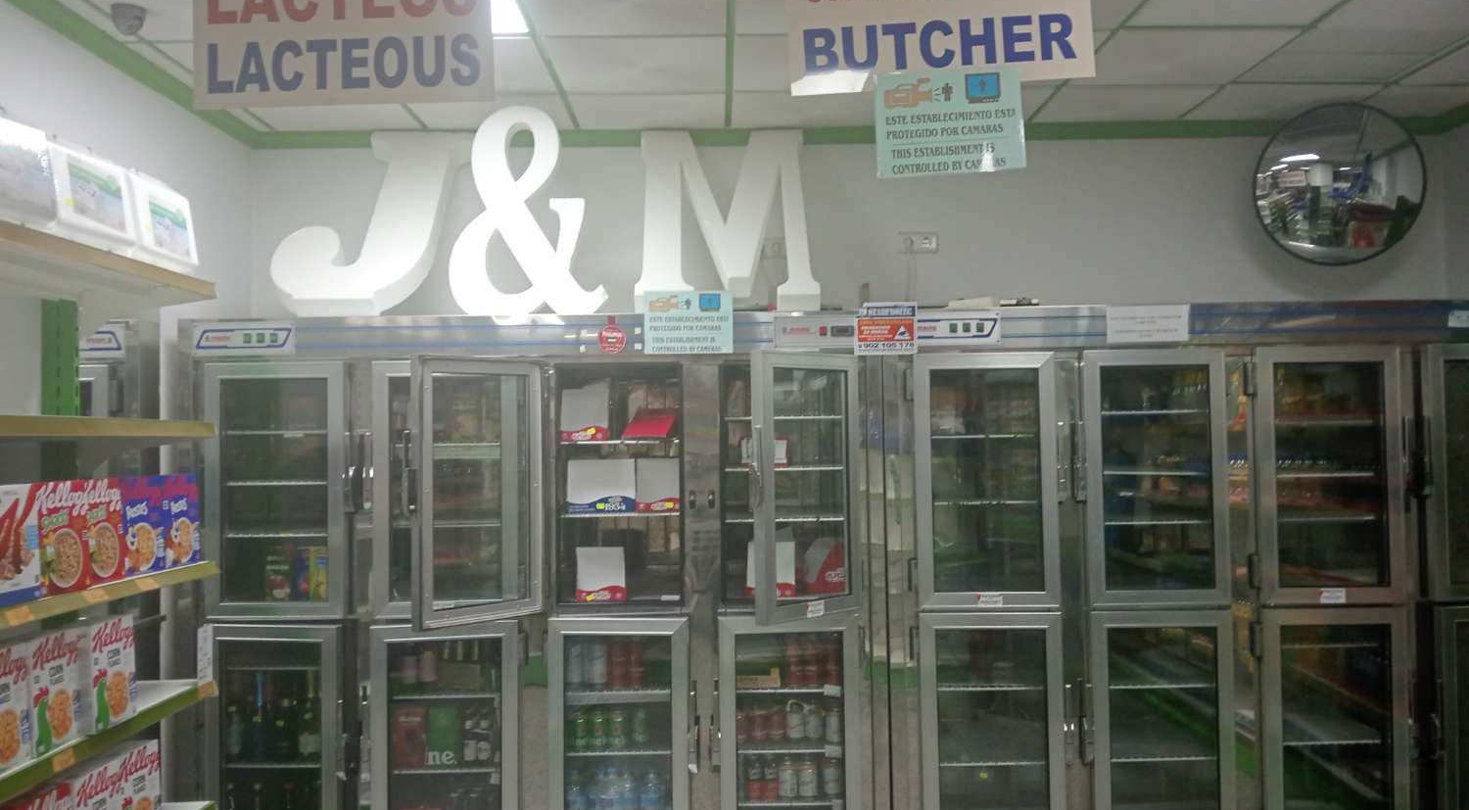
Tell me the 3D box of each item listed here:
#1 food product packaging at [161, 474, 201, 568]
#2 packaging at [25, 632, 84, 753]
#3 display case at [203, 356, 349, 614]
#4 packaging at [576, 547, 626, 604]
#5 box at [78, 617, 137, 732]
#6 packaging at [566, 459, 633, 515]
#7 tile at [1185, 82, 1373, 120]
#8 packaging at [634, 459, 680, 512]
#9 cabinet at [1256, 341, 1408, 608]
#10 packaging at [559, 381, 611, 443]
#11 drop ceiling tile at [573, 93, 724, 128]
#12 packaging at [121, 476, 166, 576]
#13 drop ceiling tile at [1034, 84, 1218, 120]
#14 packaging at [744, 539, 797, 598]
[{"bbox_3d":[-1.470,0.303,3.091,0.065,0.239,0.199,-1,-2,-1],"label":"food product packaging"},{"bbox_3d":[-1.501,0.619,2.577,0.068,0.250,0.188,-1,-2,-1],"label":"packaging"},{"bbox_3d":[-1.548,0.298,4.309,0.485,0.865,0.600,-1,-2,-1],"label":"display case"},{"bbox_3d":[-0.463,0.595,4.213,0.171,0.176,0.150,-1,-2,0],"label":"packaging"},{"bbox_3d":[-1.503,0.636,2.822,0.068,0.250,0.188,-1,-2,-1],"label":"box"},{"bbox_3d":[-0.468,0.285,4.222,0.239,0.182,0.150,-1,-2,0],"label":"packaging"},{"bbox_3d":[2.122,-1.182,4.607,0.612,0.015,0.463,-1,-2,-1],"label":"tile"},{"bbox_3d":[-0.270,0.285,4.221,0.158,0.186,0.140,-1,-2,-1],"label":"packaging"},{"bbox_3d":[2.022,0.248,4.294,0.482,0.872,0.550,-1,-1,0],"label":"cabinet"},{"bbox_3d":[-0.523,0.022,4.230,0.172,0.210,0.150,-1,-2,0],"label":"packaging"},{"bbox_3d":[-0.324,-1.144,4.550,0.606,0.030,0.473,-1,-1,0],"label":"drop ceiling tile"},{"bbox_3d":[-1.544,0.309,3.060,0.061,0.245,0.207,-1,-1,2],"label":"packaging"},{"bbox_3d":[1.476,-1.153,4.556,0.600,0.020,0.516,-1,-2,-1],"label":"drop ceiling tile"},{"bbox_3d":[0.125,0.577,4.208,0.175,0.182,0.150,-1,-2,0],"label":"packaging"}]

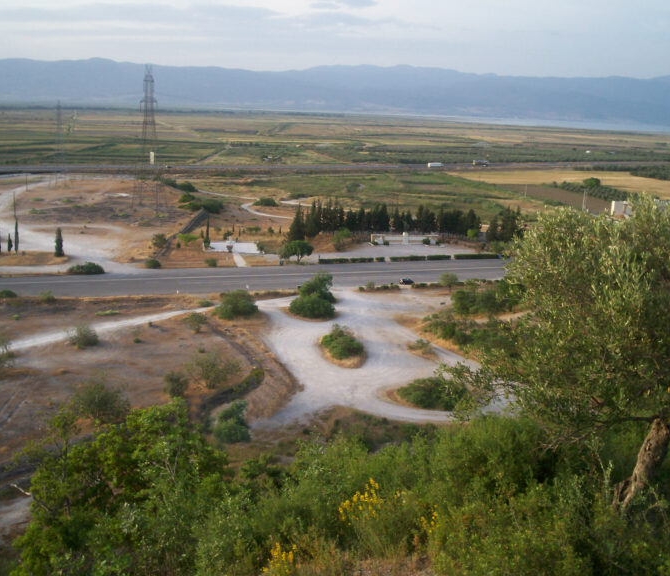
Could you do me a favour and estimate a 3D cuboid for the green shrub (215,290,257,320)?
[{"bbox_3d":[-20.480,3.610,164.810,9.180,6.030,8.260,3,13,0],"label":"green shrub"}]

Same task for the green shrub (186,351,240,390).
[{"bbox_3d":[-17.750,11.590,116.380,7.690,4.860,6.340,1,13,-9],"label":"green shrub"}]

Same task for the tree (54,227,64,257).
[{"bbox_3d":[-75.750,-12.570,219.410,2.610,8.000,2.610,3,13,0],"label":"tree"}]

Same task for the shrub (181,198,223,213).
[{"bbox_3d":[-50.770,-31.760,305.170,15.730,5.360,9.730,1,13,-10],"label":"shrub"}]

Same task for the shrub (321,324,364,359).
[{"bbox_3d":[1.290,8.720,134.360,6.870,5.050,7.080,3,13,1],"label":"shrub"}]

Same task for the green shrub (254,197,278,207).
[{"bbox_3d":[-30.280,-37.400,347.960,10.890,3.910,9.800,3,13,0],"label":"green shrub"}]

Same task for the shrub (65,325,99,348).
[{"bbox_3d":[-41.640,7.860,132.010,5.050,3.600,4.690,-1,13,-18],"label":"shrub"}]

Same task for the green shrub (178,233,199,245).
[{"bbox_3d":[-45.630,-15.310,248.370,7.000,3.470,6.300,3,13,0],"label":"green shrub"}]

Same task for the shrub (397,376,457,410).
[{"bbox_3d":[13.310,14.610,112.460,8.720,3.790,6.740,5,13,7],"label":"shrub"}]

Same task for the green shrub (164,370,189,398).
[{"bbox_3d":[-22.120,13.220,111.130,3.310,3.480,3.410,0,13,-11],"label":"green shrub"}]

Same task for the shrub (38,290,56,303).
[{"bbox_3d":[-62.040,1.780,171.910,3.770,2.410,3.390,3,13,0],"label":"shrub"}]

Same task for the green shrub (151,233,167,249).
[{"bbox_3d":[-50.140,-13.600,228.860,4.070,3.880,4.200,0,13,-12],"label":"green shrub"}]

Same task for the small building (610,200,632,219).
[{"bbox_3d":[129.470,-35.250,360.940,10.140,7.930,8.120,4,13,5],"label":"small building"}]

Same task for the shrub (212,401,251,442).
[{"bbox_3d":[-12.520,16.010,97.670,4.480,4.390,5.080,1,13,-7],"label":"shrub"}]

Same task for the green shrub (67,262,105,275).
[{"bbox_3d":[-59.630,-4.850,191.750,8.450,2.380,5.230,-1,13,-17],"label":"green shrub"}]

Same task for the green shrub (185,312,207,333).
[{"bbox_3d":[-26.870,6.720,154.400,4.450,3.960,4.000,3,13,0],"label":"green shrub"}]

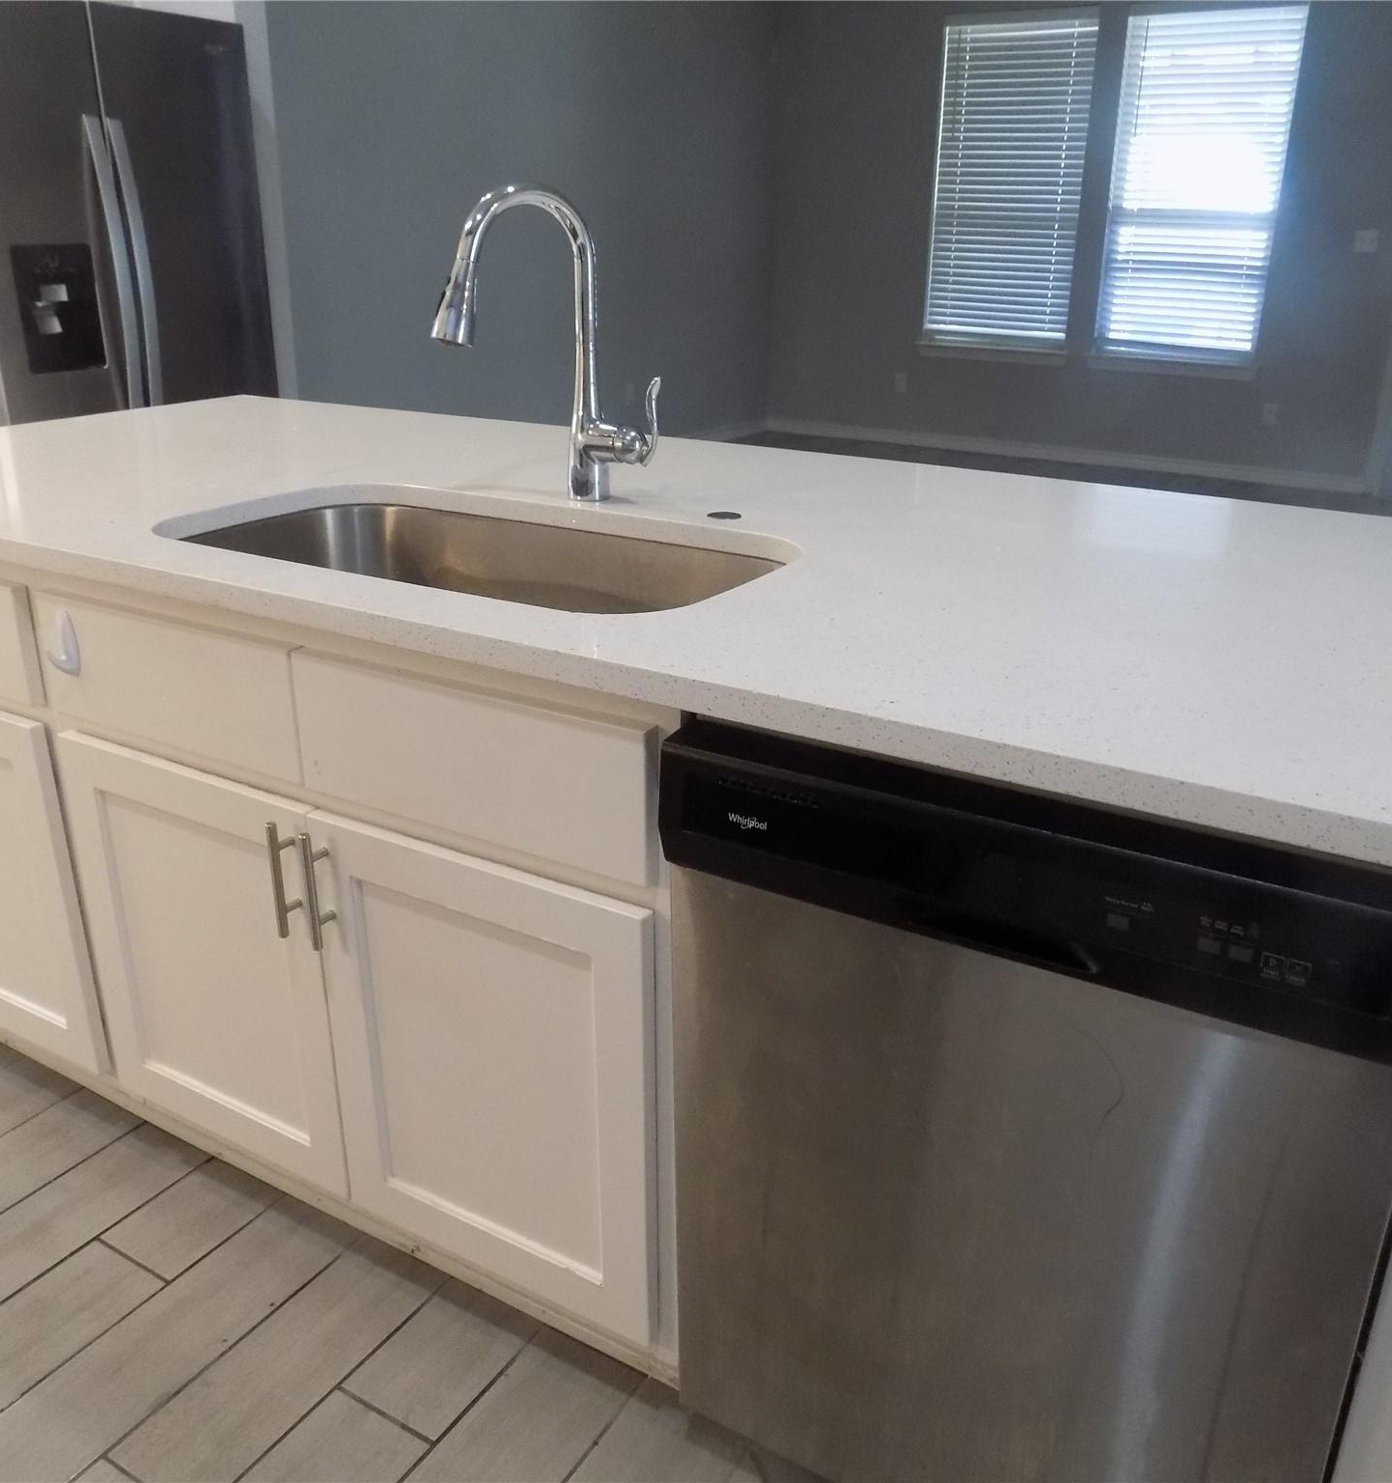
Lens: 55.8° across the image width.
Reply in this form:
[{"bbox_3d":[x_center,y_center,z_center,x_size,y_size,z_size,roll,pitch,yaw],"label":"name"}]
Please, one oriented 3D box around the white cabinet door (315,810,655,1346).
[{"bbox_3d":[-0.231,0.362,1.426,0.432,0.522,0.020,13,25,29],"label":"white cabinet door"}]

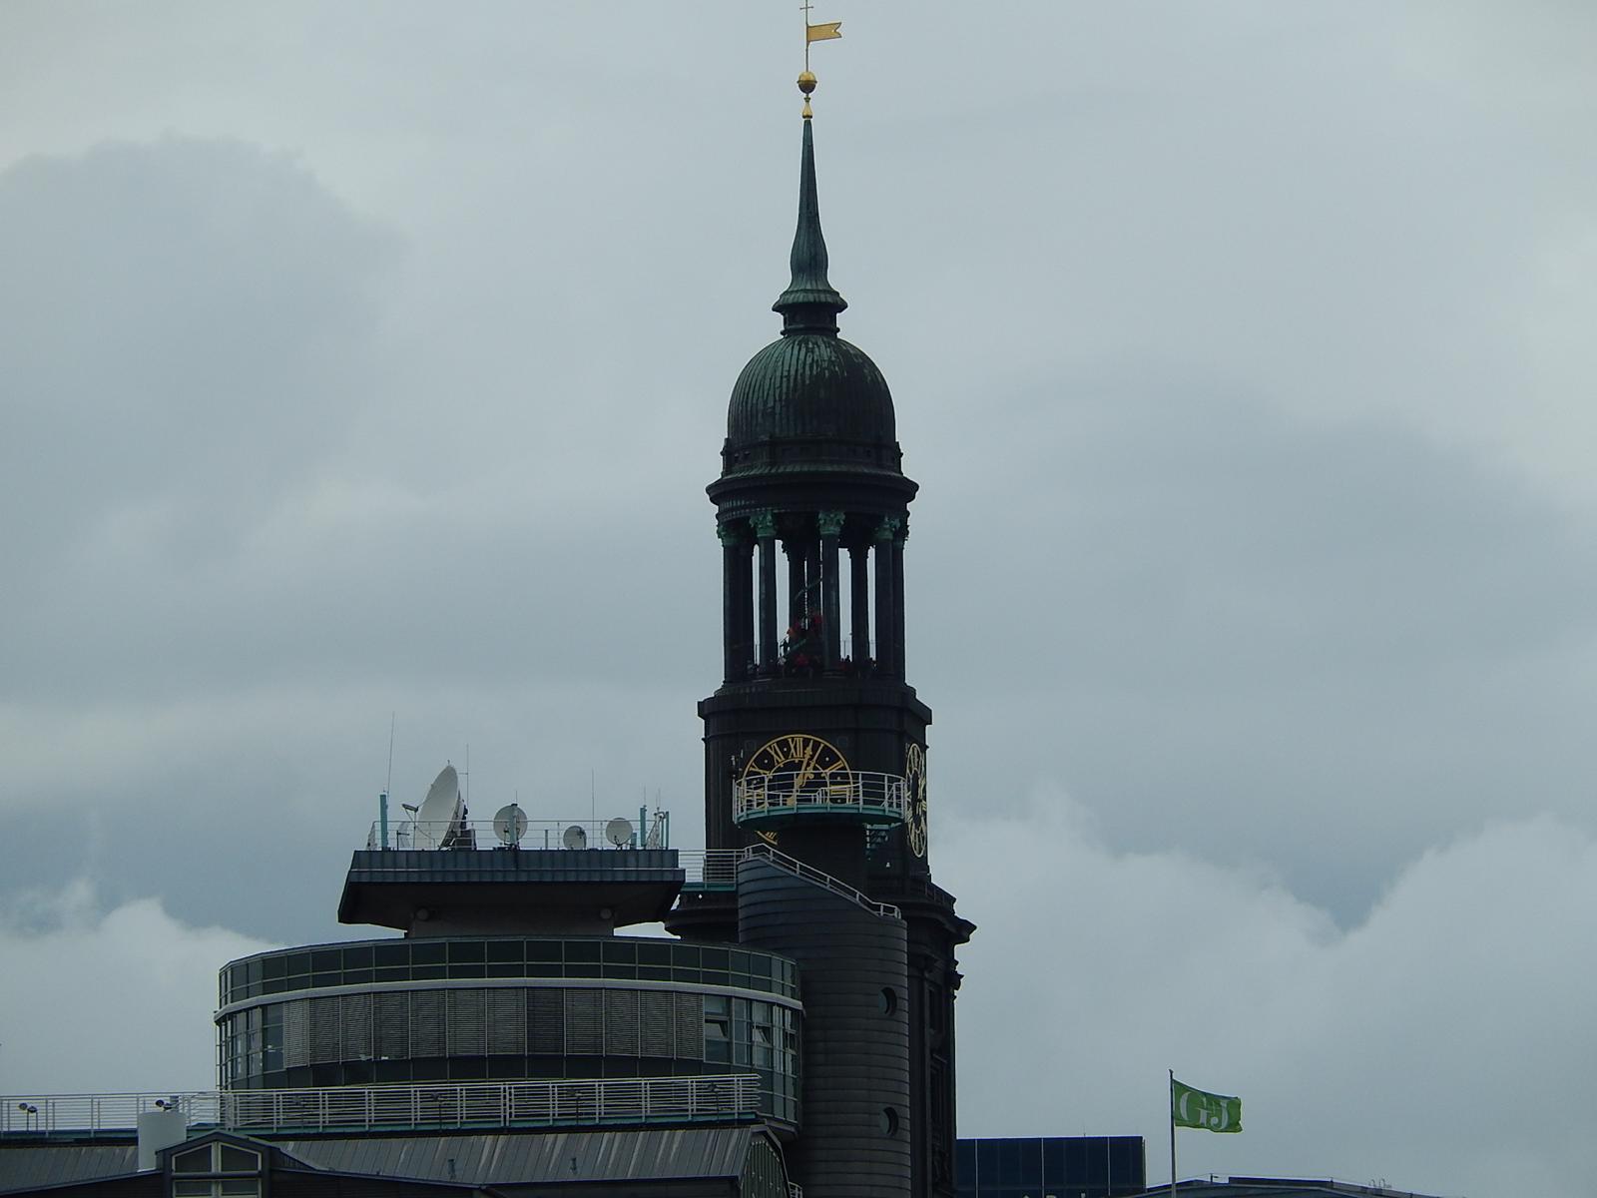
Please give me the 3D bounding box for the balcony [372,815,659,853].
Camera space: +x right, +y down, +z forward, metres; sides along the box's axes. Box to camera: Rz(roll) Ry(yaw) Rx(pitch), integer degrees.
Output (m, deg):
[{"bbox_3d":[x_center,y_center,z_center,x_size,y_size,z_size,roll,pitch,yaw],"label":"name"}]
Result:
[{"bbox_3d":[-9.739,8.105,380.000,10.406,1.350,7.500,0,-8,-4],"label":"balcony"}]

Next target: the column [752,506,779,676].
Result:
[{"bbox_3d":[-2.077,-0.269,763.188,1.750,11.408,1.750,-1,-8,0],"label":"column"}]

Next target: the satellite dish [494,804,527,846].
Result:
[{"bbox_3d":[-9.239,7.271,355.000,1.100,1.350,0.650,-2,-8,10],"label":"satellite dish"}]

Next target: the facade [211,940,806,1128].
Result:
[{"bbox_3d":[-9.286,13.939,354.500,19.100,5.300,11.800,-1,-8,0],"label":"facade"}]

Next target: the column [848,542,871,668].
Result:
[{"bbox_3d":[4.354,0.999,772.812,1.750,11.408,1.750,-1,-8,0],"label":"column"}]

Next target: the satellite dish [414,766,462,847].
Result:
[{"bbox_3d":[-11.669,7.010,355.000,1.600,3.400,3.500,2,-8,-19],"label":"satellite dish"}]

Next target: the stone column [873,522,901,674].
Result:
[{"bbox_3d":[6.299,-0.089,784.000,1.750,11.600,1.750,-1,-8,0],"label":"stone column"}]

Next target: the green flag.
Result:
[{"bbox_3d":[13.156,16.309,355.000,2.300,1.800,0.350,0,-8,-6],"label":"green flag"}]

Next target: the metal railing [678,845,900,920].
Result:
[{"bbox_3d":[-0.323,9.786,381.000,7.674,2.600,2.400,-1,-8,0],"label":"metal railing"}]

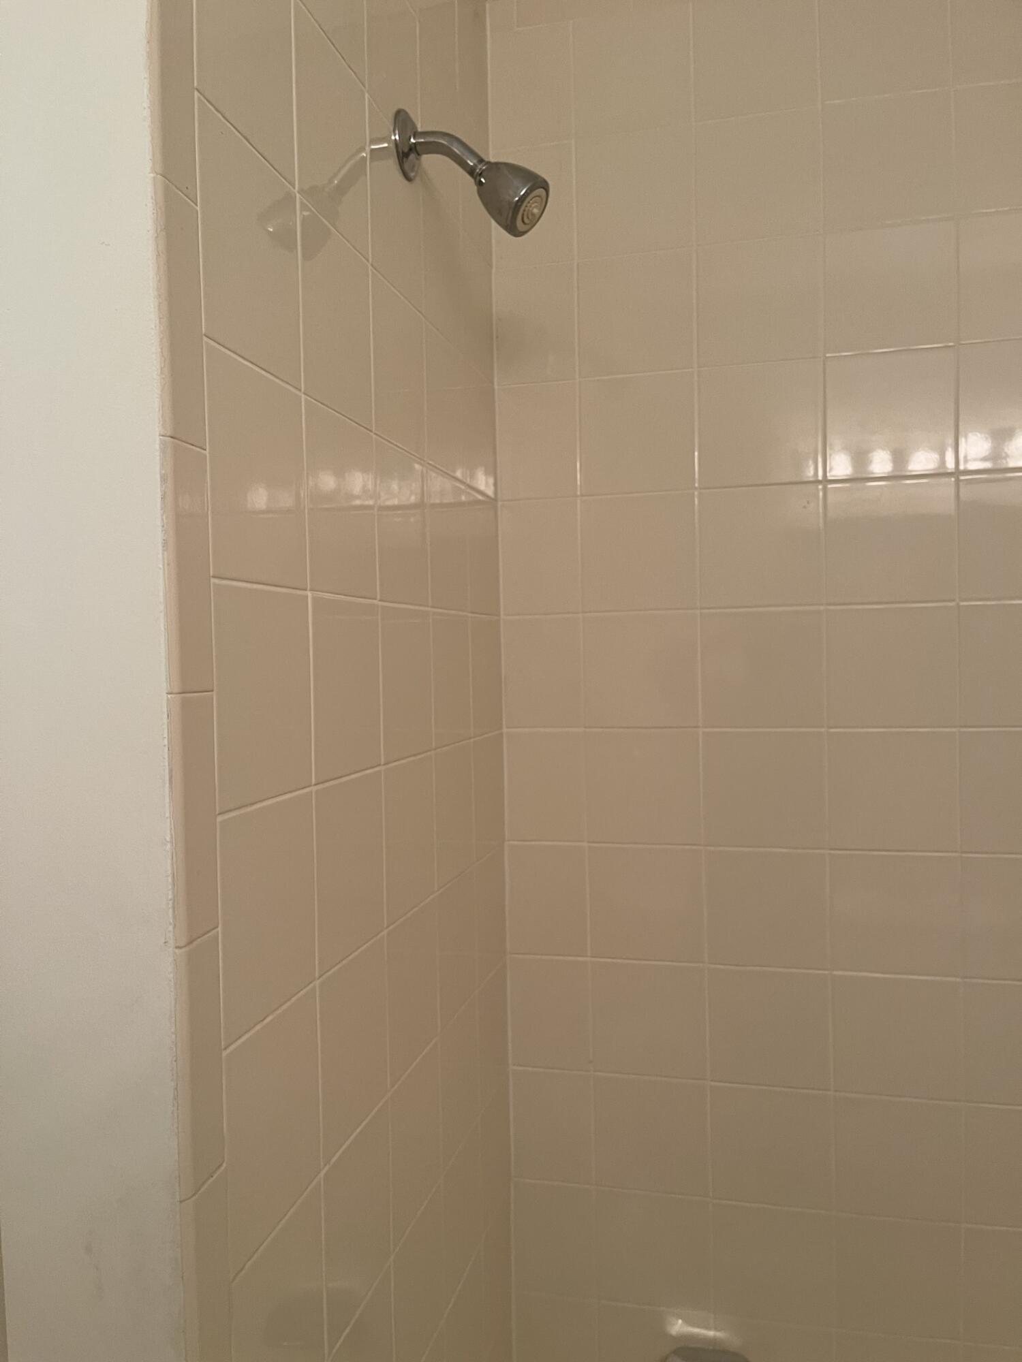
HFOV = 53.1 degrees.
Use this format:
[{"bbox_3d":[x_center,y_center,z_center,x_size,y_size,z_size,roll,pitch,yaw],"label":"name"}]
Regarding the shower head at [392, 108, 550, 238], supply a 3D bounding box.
[{"bbox_3d":[-0.035,-0.507,1.017,0.148,0.134,0.066,-1,2,14],"label":"shower head"}]

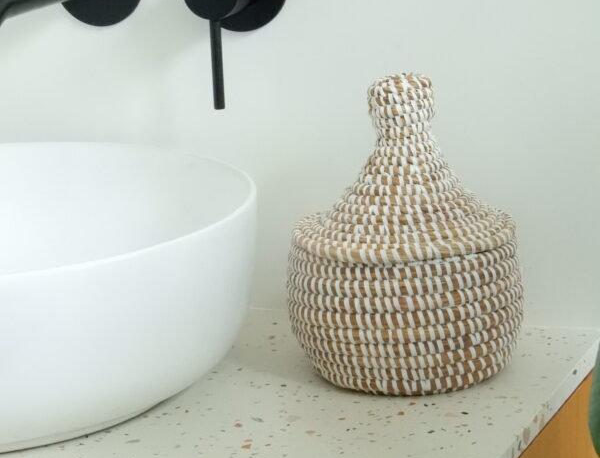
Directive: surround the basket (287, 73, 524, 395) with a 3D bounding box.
[{"bbox_3d":[0.070,0.001,1.319,0.160,0.204,0.160,-3,13,1],"label":"basket"}]

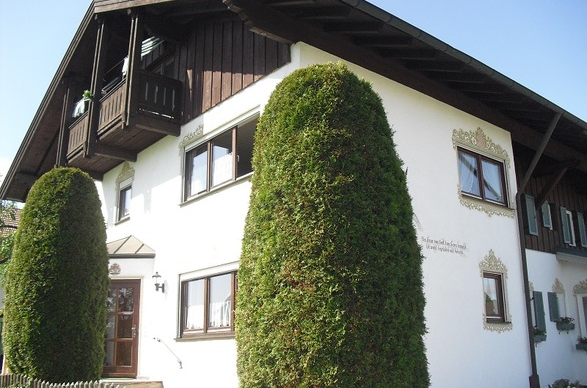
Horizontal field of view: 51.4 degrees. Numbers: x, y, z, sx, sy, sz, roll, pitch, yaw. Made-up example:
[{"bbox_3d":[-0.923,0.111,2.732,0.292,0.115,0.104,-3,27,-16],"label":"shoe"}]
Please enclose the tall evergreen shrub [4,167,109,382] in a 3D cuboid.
[{"bbox_3d":[-4.470,1.865,11.406,1.820,4.650,1.820,13,-19,-38],"label":"tall evergreen shrub"}]

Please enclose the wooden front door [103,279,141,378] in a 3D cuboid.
[{"bbox_3d":[-3.831,2.891,13.179,1.020,2.080,0.100,-1,-15,5],"label":"wooden front door"}]

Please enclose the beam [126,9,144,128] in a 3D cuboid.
[{"bbox_3d":[-3.407,-2.725,13.204,0.180,2.720,0.180,13,-19,-38],"label":"beam"}]

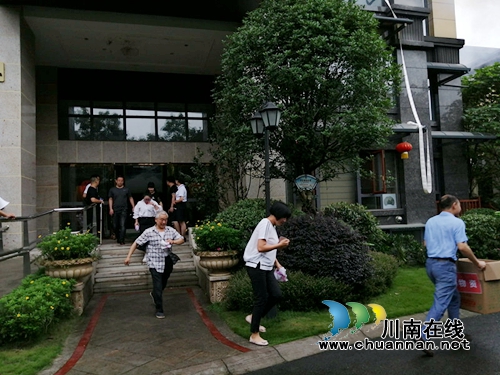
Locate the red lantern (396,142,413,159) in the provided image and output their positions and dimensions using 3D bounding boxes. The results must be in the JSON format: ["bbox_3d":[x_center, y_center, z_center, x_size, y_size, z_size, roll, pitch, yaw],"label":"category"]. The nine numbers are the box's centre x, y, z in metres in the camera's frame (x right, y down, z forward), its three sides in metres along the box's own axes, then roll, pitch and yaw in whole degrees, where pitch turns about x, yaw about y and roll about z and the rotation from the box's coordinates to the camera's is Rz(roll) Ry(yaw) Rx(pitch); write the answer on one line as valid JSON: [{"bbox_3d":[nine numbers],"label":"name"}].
[{"bbox_3d":[3.991,-0.956,9.700,0.410,0.420,0.410,-2,-3,0],"label":"red lantern"}]

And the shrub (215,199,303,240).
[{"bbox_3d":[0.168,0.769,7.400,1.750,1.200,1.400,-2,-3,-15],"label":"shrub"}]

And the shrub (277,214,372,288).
[{"bbox_3d":[1.274,1.107,6.600,1.650,1.200,1.500,-3,-3,17],"label":"shrub"}]

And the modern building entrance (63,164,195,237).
[{"bbox_3d":[-3.717,0.361,11.300,3.900,2.250,0.500,-2,-3,-15],"label":"modern building entrance"}]

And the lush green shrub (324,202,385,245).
[{"bbox_3d":[2.211,1.057,8.100,1.450,1.250,1.350,-3,-3,17],"label":"lush green shrub"}]

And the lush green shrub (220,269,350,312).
[{"bbox_3d":[0.569,1.533,5.700,1.800,0.620,0.900,-2,-3,-15],"label":"lush green shrub"}]

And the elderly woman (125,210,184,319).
[{"bbox_3d":[-1.432,1.162,5.631,0.850,1.580,0.520,-1,-3,-19],"label":"elderly woman"}]

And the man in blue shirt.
[{"bbox_3d":[2.244,0.922,4.120,0.580,1.680,0.530,1,-4,-44],"label":"man in blue shirt"}]

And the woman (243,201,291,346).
[{"bbox_3d":[0.180,0.939,4.100,0.500,1.570,0.460,-3,-3,16],"label":"woman"}]

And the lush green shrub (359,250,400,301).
[{"bbox_3d":[2.089,1.436,6.200,0.750,0.760,0.750,-2,-3,-15],"label":"lush green shrub"}]

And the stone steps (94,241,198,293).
[{"bbox_3d":[-2.232,1.735,8.413,2.100,0.770,1.450,-2,-3,-9],"label":"stone steps"}]

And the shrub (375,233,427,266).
[{"bbox_3d":[3.447,1.397,8.600,1.150,0.780,0.850,-2,-3,-15],"label":"shrub"}]

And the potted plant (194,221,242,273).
[{"bbox_3d":[-0.558,1.031,6.450,0.820,0.880,0.820,-2,-3,-9],"label":"potted plant"}]

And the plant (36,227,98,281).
[{"bbox_3d":[-2.916,1.055,6.000,0.860,0.860,0.860,-2,-3,-9],"label":"plant"}]

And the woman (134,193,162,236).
[{"bbox_3d":[-2.238,0.895,8.200,0.550,1.500,0.420,-2,-3,-9],"label":"woman"}]

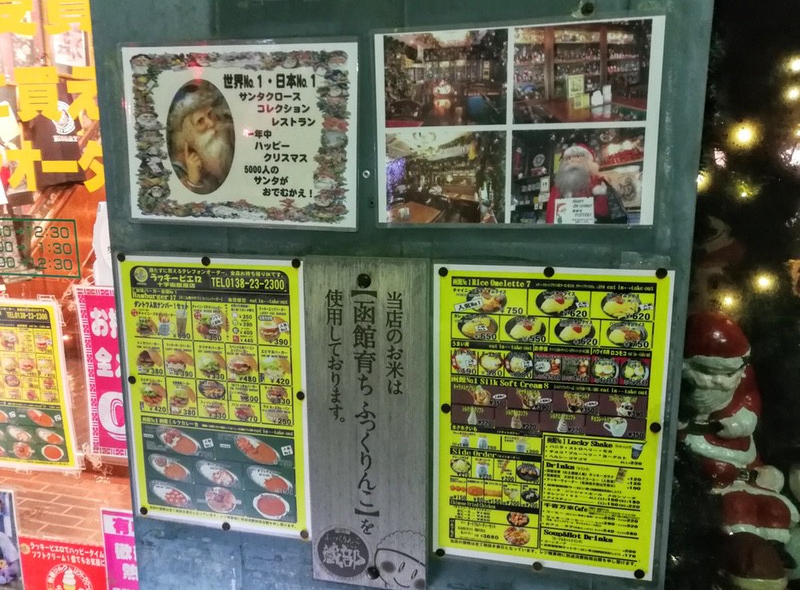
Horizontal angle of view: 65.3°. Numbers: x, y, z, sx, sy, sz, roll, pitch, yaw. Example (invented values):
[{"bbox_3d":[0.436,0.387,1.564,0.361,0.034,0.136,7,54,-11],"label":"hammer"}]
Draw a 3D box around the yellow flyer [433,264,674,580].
[{"bbox_3d":[0.168,0.149,0.723,0.257,0.364,0.008,2,10,12],"label":"yellow flyer"}]

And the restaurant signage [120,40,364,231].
[{"bbox_3d":[-0.194,-0.190,0.745,0.299,0.212,0.008,3,10,12],"label":"restaurant signage"}]

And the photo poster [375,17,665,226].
[{"bbox_3d":[0.122,-0.181,0.676,0.299,0.212,0.008,2,10,12],"label":"photo poster"}]

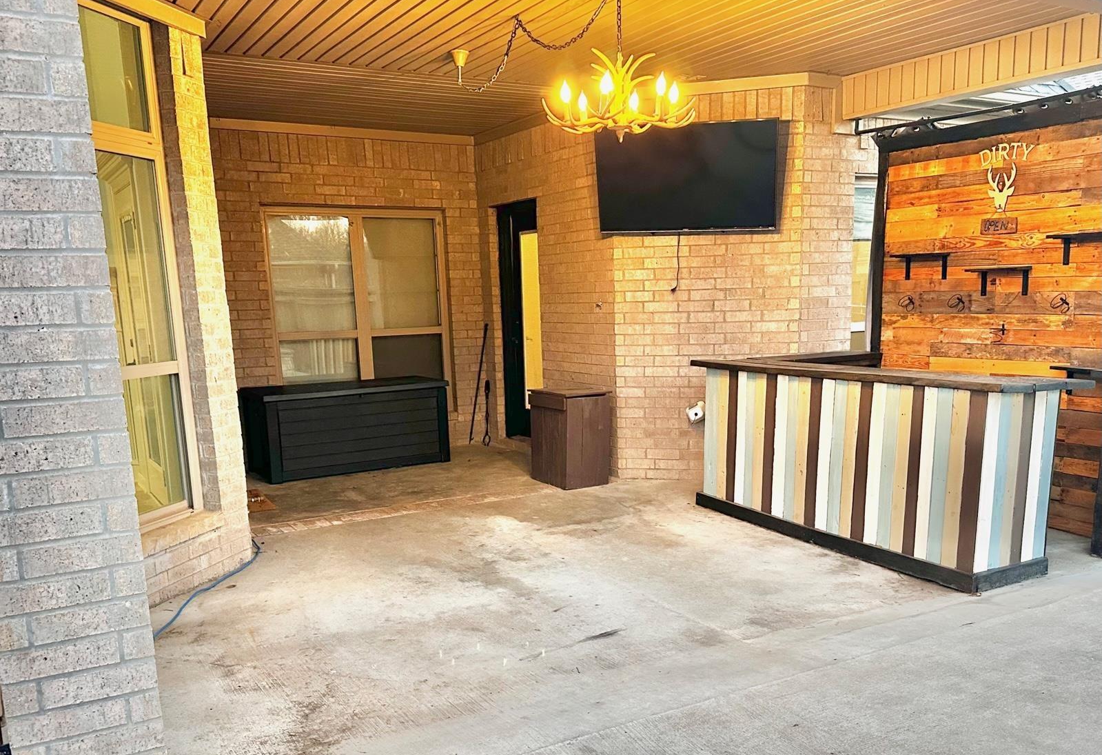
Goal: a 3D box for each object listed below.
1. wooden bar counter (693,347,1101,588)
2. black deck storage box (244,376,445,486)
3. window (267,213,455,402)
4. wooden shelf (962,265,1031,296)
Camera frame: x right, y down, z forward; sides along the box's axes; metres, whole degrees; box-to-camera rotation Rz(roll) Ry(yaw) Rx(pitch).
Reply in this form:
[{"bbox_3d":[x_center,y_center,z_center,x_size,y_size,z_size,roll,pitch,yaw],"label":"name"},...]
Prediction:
[{"bbox_3d":[1.911,0.394,4.504,1.100,1.010,1.910,-8,9,-36],"label":"wooden bar counter"},{"bbox_3d":[-1.635,0.380,6.211,1.470,0.650,0.700,-6,9,-31],"label":"black deck storage box"},{"bbox_3d":[-1.581,-0.543,6.546,1.576,1.720,0.110,-7,9,-33],"label":"window"},{"bbox_3d":[2.611,-0.556,4.464,0.160,0.170,0.360,-8,9,-36],"label":"wooden shelf"}]

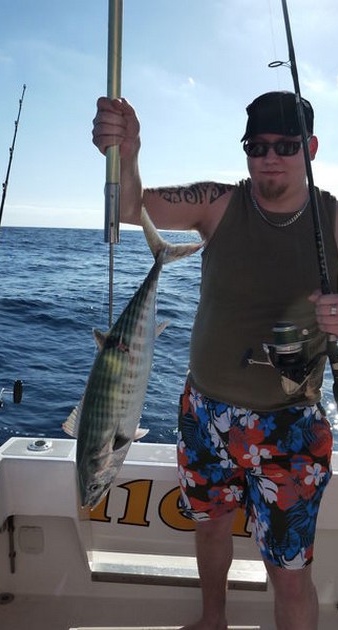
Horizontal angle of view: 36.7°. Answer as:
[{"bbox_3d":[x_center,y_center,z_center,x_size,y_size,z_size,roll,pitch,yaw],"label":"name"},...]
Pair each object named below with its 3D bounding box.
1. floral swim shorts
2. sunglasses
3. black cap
[{"bbox_3d":[0.254,0.446,1.498,0.420,0.500,0.340,4,9,14],"label":"floral swim shorts"},{"bbox_3d":[0.286,-0.435,1.343,0.148,0.050,0.140,5,17,20],"label":"sunglasses"},{"bbox_3d":[0.297,-0.534,1.381,0.178,0.140,0.255,1,9,-3],"label":"black cap"}]

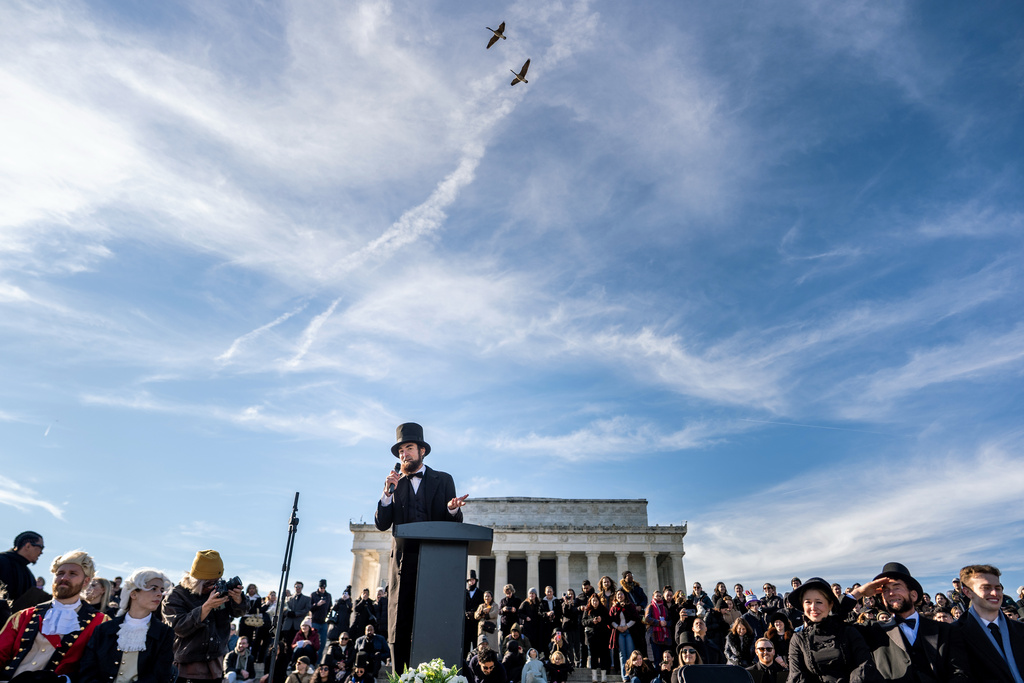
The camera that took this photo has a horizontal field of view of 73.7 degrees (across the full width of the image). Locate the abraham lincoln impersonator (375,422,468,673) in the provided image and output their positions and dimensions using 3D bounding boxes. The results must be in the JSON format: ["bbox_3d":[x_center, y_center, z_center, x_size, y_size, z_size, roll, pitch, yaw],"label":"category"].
[{"bbox_3d":[-0.610,1.435,4.592,0.630,1.910,0.520,-8,-28,16],"label":"abraham lincoln impersonator"}]

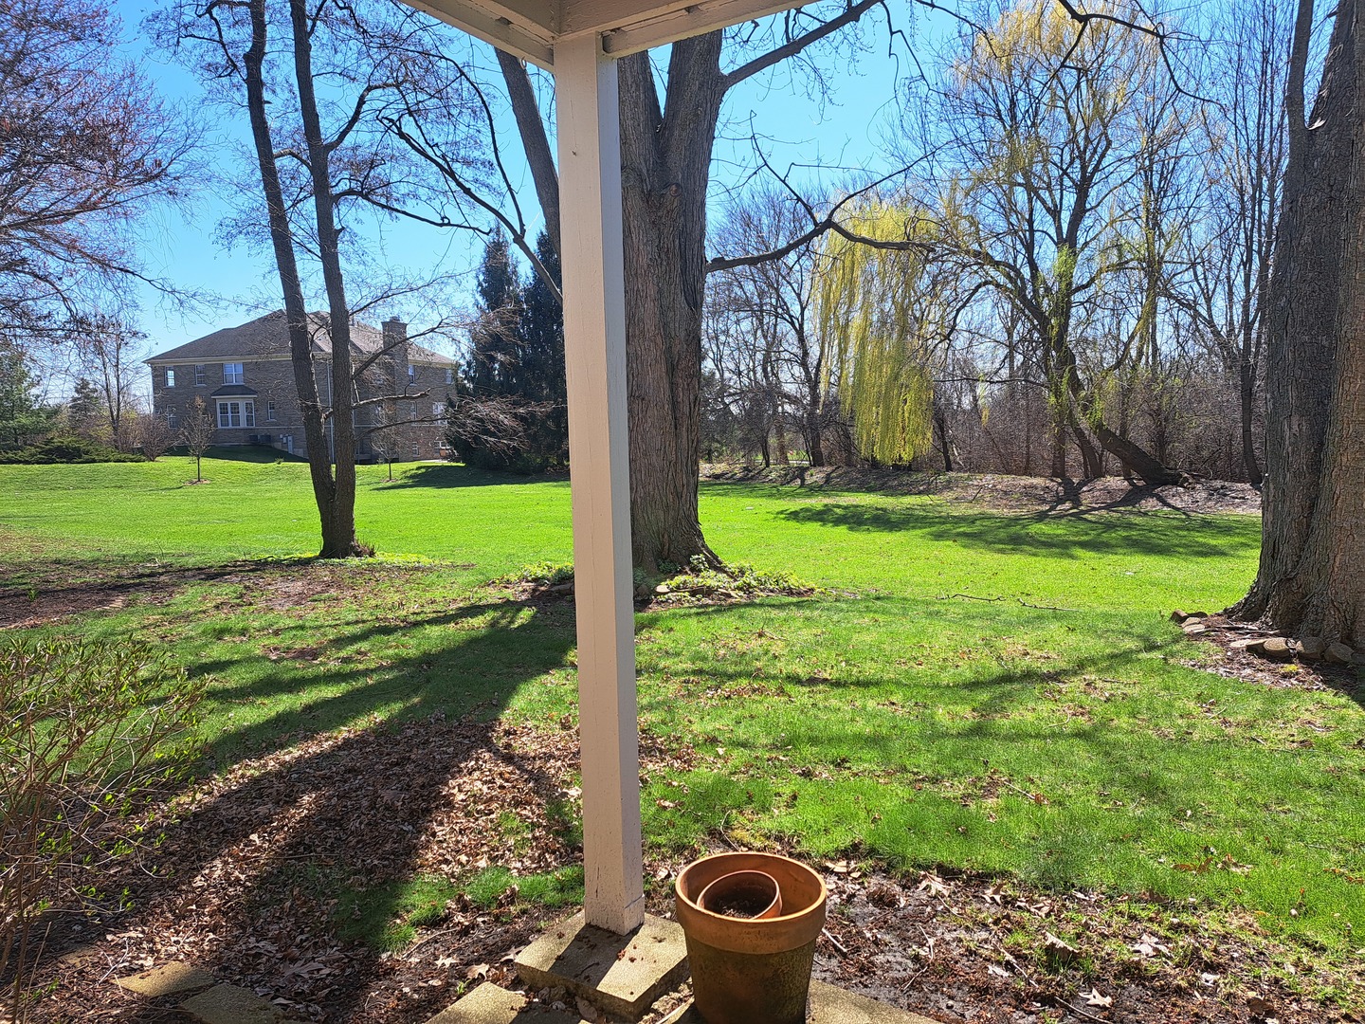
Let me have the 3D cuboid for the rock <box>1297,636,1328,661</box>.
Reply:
[{"bbox_3d":[4.084,0.879,6.135,0.180,0.105,0.180,2,6,34],"label":"rock"}]

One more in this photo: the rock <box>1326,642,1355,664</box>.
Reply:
[{"bbox_3d":[4.174,0.889,6.001,0.180,0.105,0.180,2,6,35],"label":"rock"}]

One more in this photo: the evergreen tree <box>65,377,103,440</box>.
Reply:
[{"bbox_3d":[-44.208,-7.454,70.000,2.600,4.900,2.600,-5,6,-32],"label":"evergreen tree"}]

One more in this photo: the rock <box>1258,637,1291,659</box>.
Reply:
[{"bbox_3d":[3.861,0.883,6.160,0.180,0.105,0.180,2,6,32],"label":"rock"}]

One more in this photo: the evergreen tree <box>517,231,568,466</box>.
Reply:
[{"bbox_3d":[-6.608,-7.904,46.000,3.400,11.400,3.400,-2,5,-8],"label":"evergreen tree"}]

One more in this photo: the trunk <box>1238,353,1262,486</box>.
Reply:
[{"bbox_3d":[11.001,-1.784,18.300,0.450,2.650,0.420,2,6,31],"label":"trunk"}]

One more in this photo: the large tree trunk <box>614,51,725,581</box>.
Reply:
[{"bbox_3d":[-0.212,-2.023,9.650,1.150,5.350,1.100,-2,5,-2],"label":"large tree trunk"}]

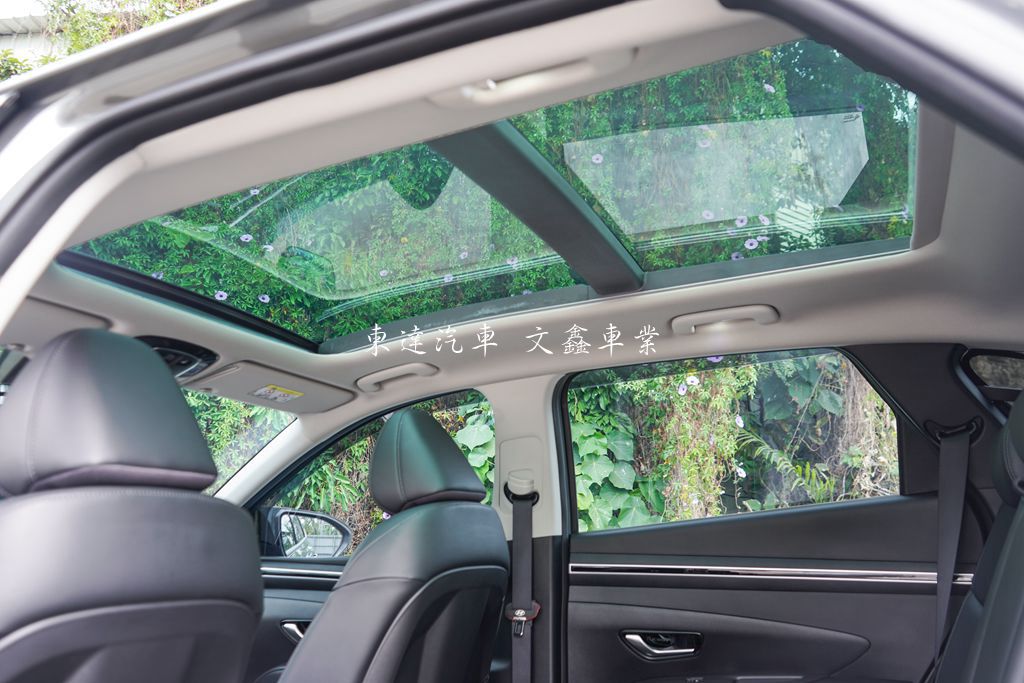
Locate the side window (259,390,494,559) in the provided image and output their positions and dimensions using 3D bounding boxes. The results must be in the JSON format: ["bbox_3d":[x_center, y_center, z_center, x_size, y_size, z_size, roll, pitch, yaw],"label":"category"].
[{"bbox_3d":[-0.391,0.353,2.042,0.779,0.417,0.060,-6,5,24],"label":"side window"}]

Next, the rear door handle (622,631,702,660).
[{"bbox_3d":[0.318,0.643,1.684,0.160,0.055,0.040,-6,-15,24],"label":"rear door handle"}]

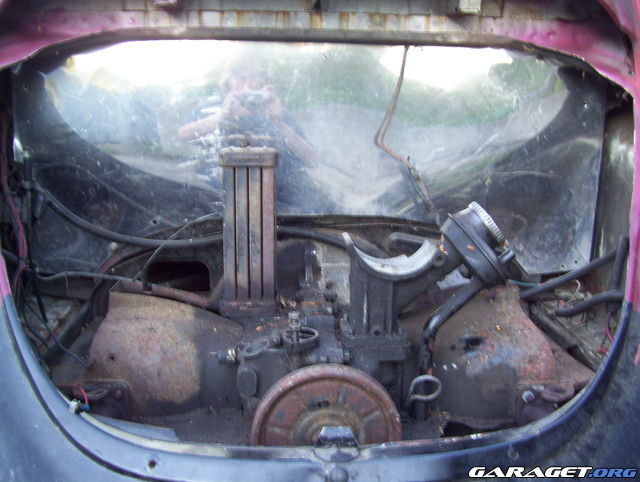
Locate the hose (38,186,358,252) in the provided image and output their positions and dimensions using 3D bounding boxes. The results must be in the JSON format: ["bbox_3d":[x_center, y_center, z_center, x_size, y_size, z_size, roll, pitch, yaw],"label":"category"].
[{"bbox_3d":[-0.180,-0.031,1.032,0.487,0.111,0.042,-1,10,-5],"label":"hose"}]

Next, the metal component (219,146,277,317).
[{"bbox_3d":[-0.103,-0.019,0.961,0.079,0.236,0.075,-1,10,-5],"label":"metal component"}]

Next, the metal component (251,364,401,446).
[{"bbox_3d":[0.006,0.230,0.780,0.173,0.173,0.038,-1,10,-5],"label":"metal component"}]

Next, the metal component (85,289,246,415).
[{"bbox_3d":[-0.203,0.158,0.920,0.195,0.108,0.240,-1,10,-5],"label":"metal component"}]

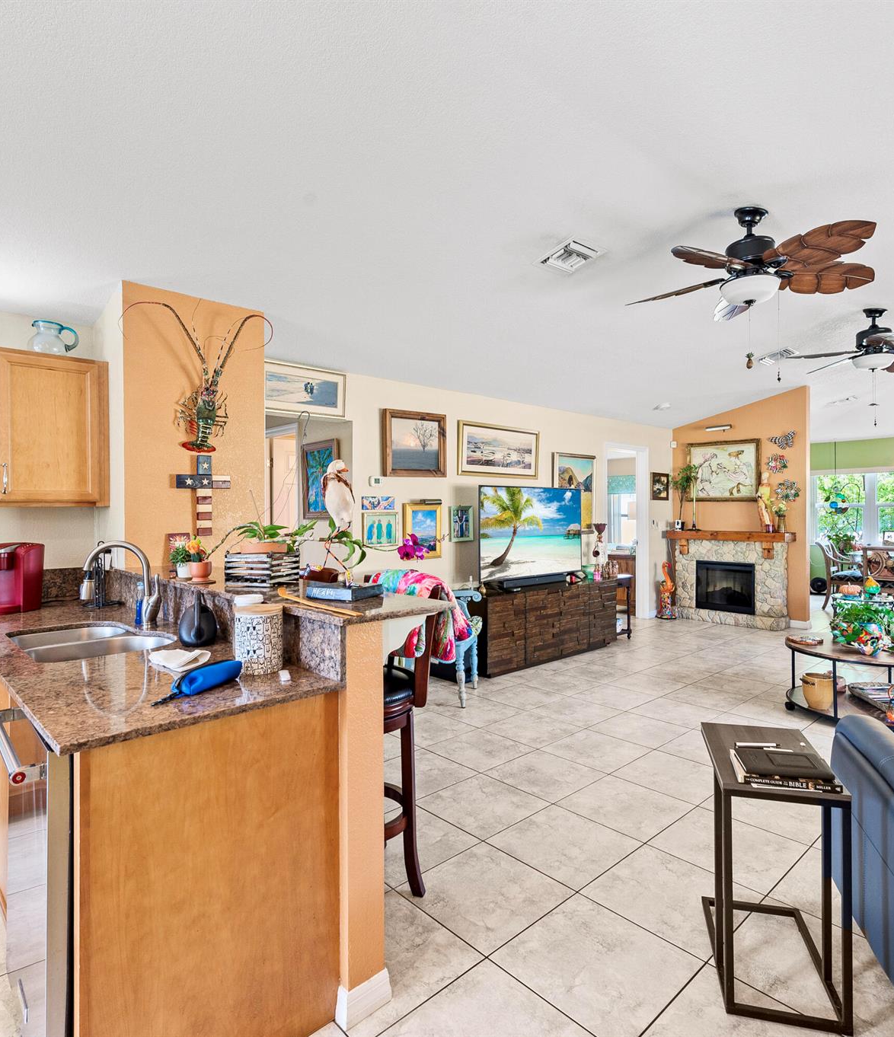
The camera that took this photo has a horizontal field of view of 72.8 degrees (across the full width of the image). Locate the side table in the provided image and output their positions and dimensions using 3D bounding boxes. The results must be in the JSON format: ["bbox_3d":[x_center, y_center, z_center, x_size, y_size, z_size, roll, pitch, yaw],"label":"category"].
[{"bbox_3d":[0.956,1.016,1.815,0.295,0.624,0.471,0,0,15],"label":"side table"}]

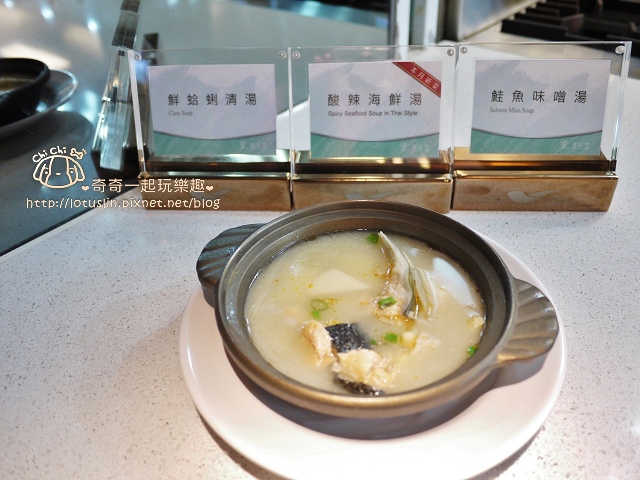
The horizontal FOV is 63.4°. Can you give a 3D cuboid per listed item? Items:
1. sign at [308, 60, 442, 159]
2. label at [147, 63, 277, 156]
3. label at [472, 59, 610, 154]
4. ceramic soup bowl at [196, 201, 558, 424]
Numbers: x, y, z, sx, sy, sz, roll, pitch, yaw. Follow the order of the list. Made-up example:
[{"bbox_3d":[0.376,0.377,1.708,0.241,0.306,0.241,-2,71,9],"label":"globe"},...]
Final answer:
[{"bbox_3d":[0.043,-0.101,0.406,0.102,0.072,0.008,0,13,3],"label":"sign"},{"bbox_3d":[-0.086,-0.104,0.420,0.102,0.072,0.008,0,13,4],"label":"label"},{"bbox_3d":[0.172,-0.103,0.406,0.102,0.072,0.010,1,13,4],"label":"label"},{"bbox_3d":[0.024,0.040,0.292,0.200,0.048,0.160,7,37,12],"label":"ceramic soup bowl"}]

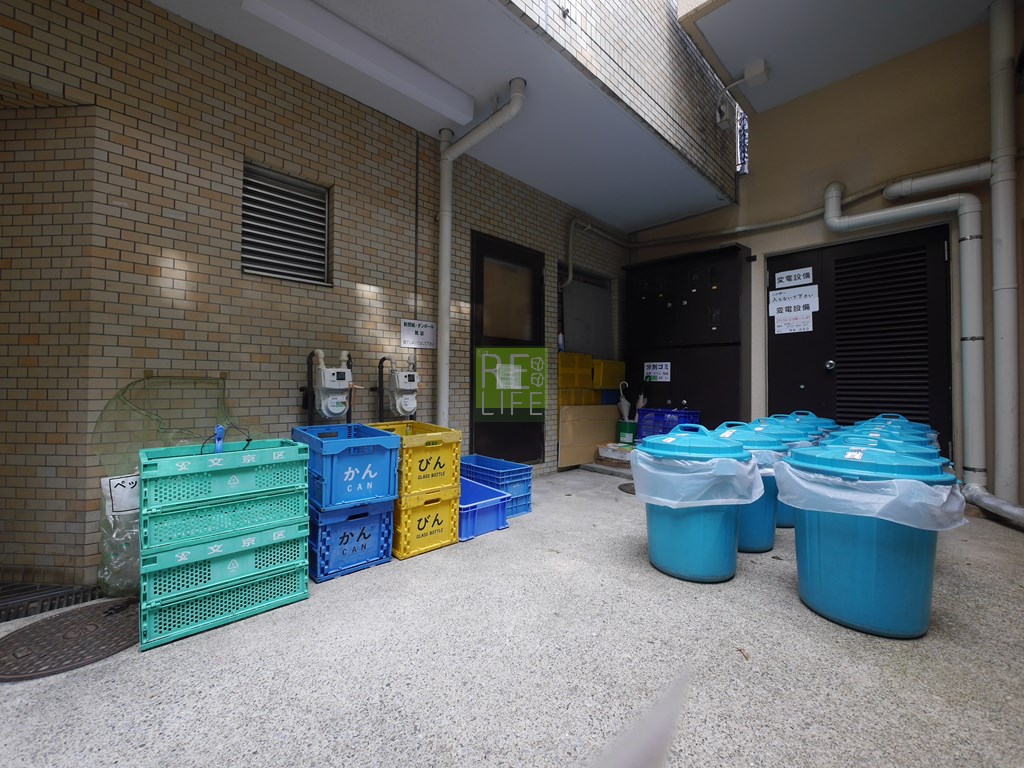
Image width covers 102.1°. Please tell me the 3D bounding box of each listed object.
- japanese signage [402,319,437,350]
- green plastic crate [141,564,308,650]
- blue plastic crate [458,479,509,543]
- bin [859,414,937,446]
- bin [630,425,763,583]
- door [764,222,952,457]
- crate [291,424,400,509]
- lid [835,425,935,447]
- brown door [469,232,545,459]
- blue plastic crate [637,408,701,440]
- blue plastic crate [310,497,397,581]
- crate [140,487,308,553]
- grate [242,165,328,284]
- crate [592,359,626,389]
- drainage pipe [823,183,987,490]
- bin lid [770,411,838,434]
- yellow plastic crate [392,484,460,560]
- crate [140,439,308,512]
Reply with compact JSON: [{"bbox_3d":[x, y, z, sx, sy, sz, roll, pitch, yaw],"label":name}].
[{"bbox_3d":[-0.692,-0.366,3.075,0.300,0.200,0.010,1,-1,-44],"label":"japanese signage"},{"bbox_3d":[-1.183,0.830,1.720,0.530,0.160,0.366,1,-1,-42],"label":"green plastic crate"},{"bbox_3d":[-0.360,0.810,2.758,0.395,0.200,0.620,1,-1,-43],"label":"blue plastic crate"},{"bbox_3d":[2.915,0.570,3.168,0.530,0.670,0.530,1,-1,-44],"label":"bin"},{"bbox_3d":[0.883,0.557,2.053,0.550,0.685,0.550,1,-1,-43],"label":"bin"},{"bbox_3d":[3.000,-0.245,3.695,0.080,2.040,1.259,1,-1,-44],"label":"door"},{"bbox_3d":[-0.888,0.416,2.190,0.368,0.325,0.545,0,0,-40],"label":"crate"},{"bbox_3d":[2.242,0.293,2.516,0.570,0.130,0.570,1,-1,-44],"label":"lid"},{"bbox_3d":[-0.024,-0.264,3.798,0.925,2.063,0.080,1,-1,-44],"label":"brown door"},{"bbox_3d":[1.575,0.425,4.057,0.575,0.340,0.380,0,-1,35],"label":"blue plastic crate"},{"bbox_3d":[-0.936,0.760,2.217,0.366,0.320,0.530,1,-1,-42],"label":"blue plastic crate"},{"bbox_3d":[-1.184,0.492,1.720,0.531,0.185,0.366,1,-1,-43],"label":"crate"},{"bbox_3d":[-1.359,-0.945,2.524,0.490,0.650,0.080,1,-1,-43],"label":"grate"},{"bbox_3d":[1.085,-0.097,4.820,0.500,0.325,0.370,1,-1,-44],"label":"crate"},{"bbox_3d":[3.065,-0.465,3.293,0.915,2.550,0.200,-1,-1,45],"label":"drainage pipe"},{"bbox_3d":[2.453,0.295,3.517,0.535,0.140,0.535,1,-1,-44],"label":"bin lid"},{"bbox_3d":[-0.617,0.747,2.455,0.367,0.322,0.530,1,-1,-43],"label":"yellow plastic crate"},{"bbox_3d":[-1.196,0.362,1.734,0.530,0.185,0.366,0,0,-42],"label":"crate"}]

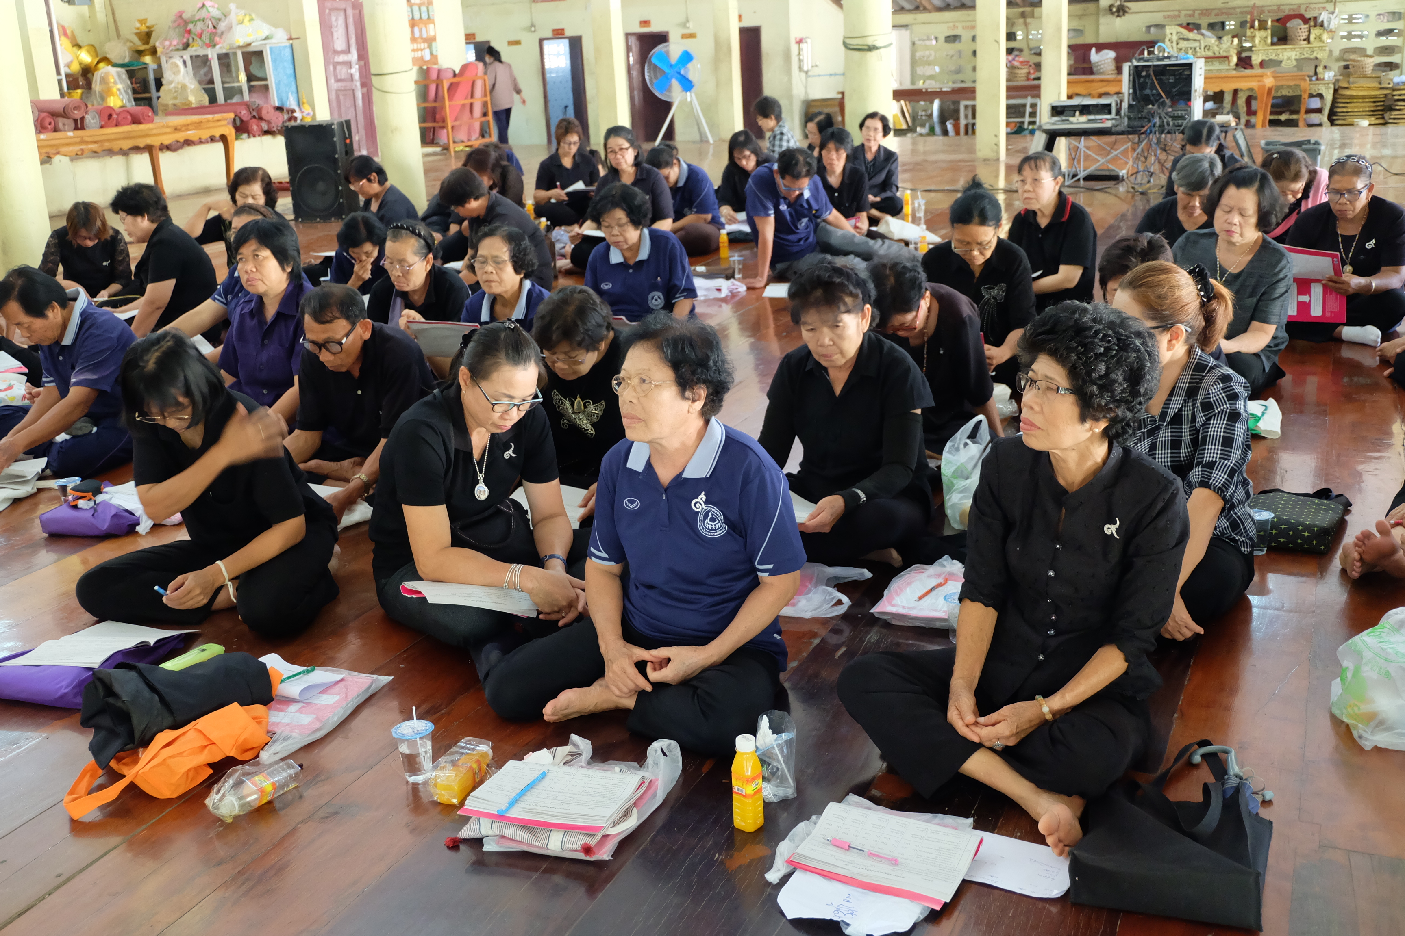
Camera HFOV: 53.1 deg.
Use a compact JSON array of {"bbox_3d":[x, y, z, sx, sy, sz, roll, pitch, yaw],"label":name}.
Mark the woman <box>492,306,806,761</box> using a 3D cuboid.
[{"bbox_3d":[-0.096,0.104,3.030,0.670,0.840,0.580,4,18,22],"label":"woman"}]

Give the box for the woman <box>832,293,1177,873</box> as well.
[{"bbox_3d":[0.572,0.126,2.477,0.590,0.790,0.660,5,18,24],"label":"woman"}]

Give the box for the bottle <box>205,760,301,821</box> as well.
[{"bbox_3d":[-0.790,0.575,2.484,0.052,0.051,0.165,11,22,40],"label":"bottle"}]

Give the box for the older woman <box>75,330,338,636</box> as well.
[{"bbox_3d":[-1.322,-0.021,3.817,0.690,0.745,0.580,6,19,27],"label":"older woman"}]

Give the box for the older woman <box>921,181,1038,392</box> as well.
[{"bbox_3d":[0.988,-0.623,5.059,0.570,0.760,0.570,3,18,19],"label":"older woman"}]

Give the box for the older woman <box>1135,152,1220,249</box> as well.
[{"bbox_3d":[2.038,-0.942,5.908,0.580,0.750,0.570,1,17,15],"label":"older woman"}]

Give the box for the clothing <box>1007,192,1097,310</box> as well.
[{"bbox_3d":[1.444,-0.888,5.826,0.430,0.530,0.310,11,22,39],"label":"clothing"}]

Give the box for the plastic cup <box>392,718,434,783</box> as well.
[{"bbox_3d":[-0.558,0.547,2.703,0.079,0.105,0.079,-3,17,0],"label":"plastic cup"}]

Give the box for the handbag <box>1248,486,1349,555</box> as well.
[{"bbox_3d":[1.506,0.137,3.684,0.270,0.090,0.250,3,18,19],"label":"handbag"}]

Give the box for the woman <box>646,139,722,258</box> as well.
[{"bbox_3d":[-0.131,-1.602,8.603,0.580,0.720,0.570,-14,20,-31],"label":"woman"}]

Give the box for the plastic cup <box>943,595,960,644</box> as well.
[{"bbox_3d":[0.588,0.346,3.174,0.079,0.105,0.079,-3,17,1],"label":"plastic cup"}]

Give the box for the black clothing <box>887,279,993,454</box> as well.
[{"bbox_3d":[0.705,-0.353,4.288,0.440,0.460,0.400,5,18,26],"label":"black clothing"}]

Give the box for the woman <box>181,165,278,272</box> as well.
[{"bbox_3d":[-2.585,-1.316,8.048,0.600,0.820,0.600,-4,17,-5],"label":"woman"}]

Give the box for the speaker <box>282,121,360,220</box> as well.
[{"bbox_3d":[-3.418,-2.663,12.671,0.480,0.890,0.430,-2,17,4],"label":"speaker"}]

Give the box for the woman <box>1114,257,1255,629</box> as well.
[{"bbox_3d":[0.989,-0.081,3.284,0.620,0.820,0.520,-9,18,-20],"label":"woman"}]

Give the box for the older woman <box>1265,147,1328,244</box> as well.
[{"bbox_3d":[2.642,-1.039,6.199,0.560,0.700,0.600,1,17,14],"label":"older woman"}]

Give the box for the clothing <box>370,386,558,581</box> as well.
[{"bbox_3d":[-0.533,0.018,3.107,0.460,0.460,0.360,-7,17,-14],"label":"clothing"}]

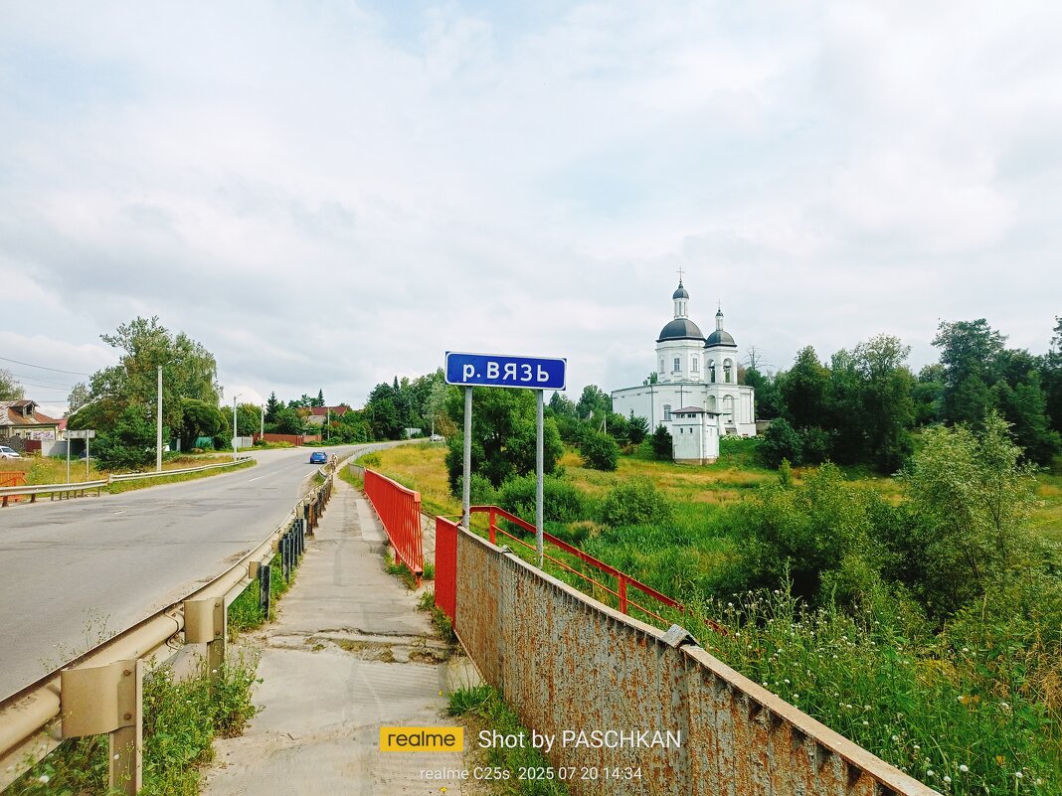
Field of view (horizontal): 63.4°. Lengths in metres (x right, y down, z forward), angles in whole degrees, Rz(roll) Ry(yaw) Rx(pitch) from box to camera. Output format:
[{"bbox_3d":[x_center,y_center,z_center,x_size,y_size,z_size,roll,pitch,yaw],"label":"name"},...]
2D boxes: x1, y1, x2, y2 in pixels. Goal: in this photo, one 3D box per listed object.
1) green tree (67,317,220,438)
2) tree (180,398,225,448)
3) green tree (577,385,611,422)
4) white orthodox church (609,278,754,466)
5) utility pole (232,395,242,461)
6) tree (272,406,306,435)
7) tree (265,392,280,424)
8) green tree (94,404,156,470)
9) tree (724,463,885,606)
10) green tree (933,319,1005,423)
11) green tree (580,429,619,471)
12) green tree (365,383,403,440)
[{"bbox_3d":[-37.775,-1.167,84.000,14.525,13.340,13.072,0,-3,0],"label":"green tree"},{"bbox_3d":[-44.000,3.590,115.000,6.120,7.190,5.940,0,-3,0],"label":"tree"},{"bbox_3d":[11.940,1.720,165.000,6.880,8.790,6.880,0,-3,0],"label":"green tree"},{"bbox_3d":[26.800,-6.794,149.474,19.000,29.000,30.000,1,-3,-16],"label":"white orthodox church"},{"bbox_3d":[-33.630,3.400,98.000,0.900,7.710,0.450,0,-3,0],"label":"utility pole"},{"bbox_3d":[-45.755,4.623,163.000,6.223,6.102,6.223,0,-3,0],"label":"tree"},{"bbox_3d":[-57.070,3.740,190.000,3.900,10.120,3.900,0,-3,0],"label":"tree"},{"bbox_3d":[-30.740,2.970,65.000,4.660,5.040,4.520,0,-3,0],"label":"green tree"},{"bbox_3d":[7.180,3.650,22.500,4.220,3.850,4.010,0,-3,0],"label":"tree"},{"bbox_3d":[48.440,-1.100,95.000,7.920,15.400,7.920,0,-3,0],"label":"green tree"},{"bbox_3d":[7.930,6.130,100.000,4.630,4.860,4.490,0,-3,0],"label":"green tree"},{"bbox_3d":[-30.391,2.782,178.000,7.994,11.913,7.994,0,-3,0],"label":"green tree"}]

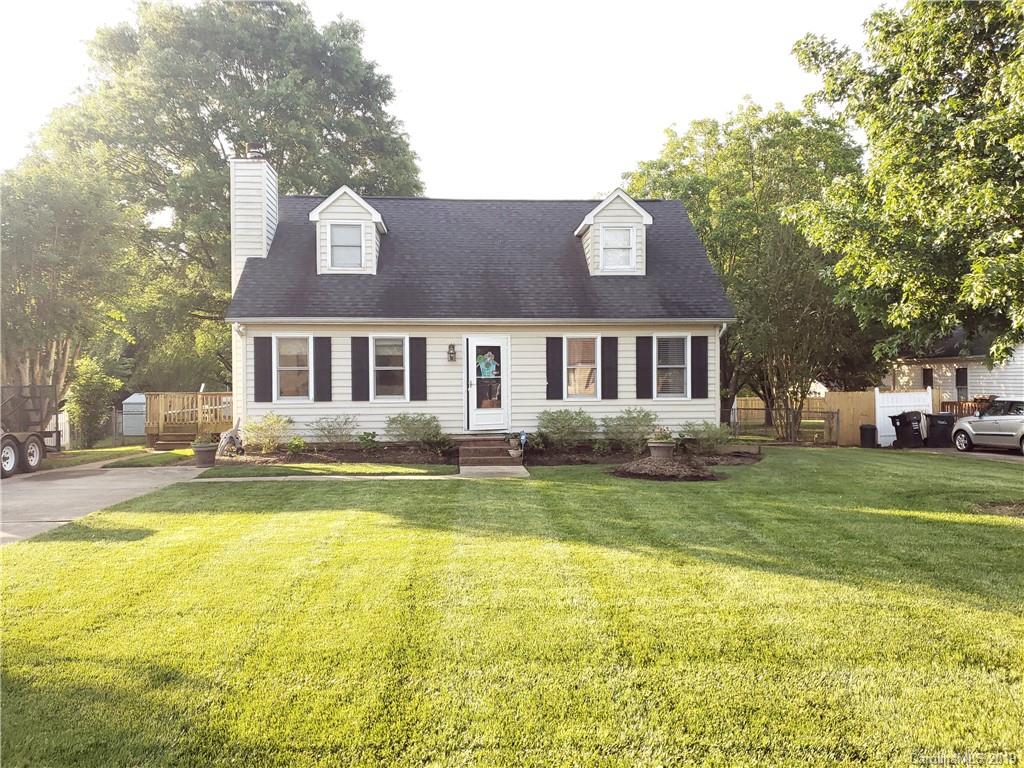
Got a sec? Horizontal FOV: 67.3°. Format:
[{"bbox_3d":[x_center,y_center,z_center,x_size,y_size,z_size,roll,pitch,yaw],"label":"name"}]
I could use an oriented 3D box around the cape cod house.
[{"bbox_3d":[-0.952,-1.965,20.377,11.100,6.600,8.000,0,0,-4],"label":"cape cod house"}]

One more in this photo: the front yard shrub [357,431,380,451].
[{"bbox_3d":[-2.943,1.170,15.725,0.490,0.430,0.470,0,0,-4],"label":"front yard shrub"}]

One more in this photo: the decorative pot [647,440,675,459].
[{"bbox_3d":[2.896,1.277,15.000,0.540,0.340,0.540,0,0,0],"label":"decorative pot"}]

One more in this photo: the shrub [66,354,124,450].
[{"bbox_3d":[-11.277,0.482,20.782,1.480,2.440,1.400,0,0,-4],"label":"shrub"}]

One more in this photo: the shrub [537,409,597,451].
[{"bbox_3d":[1.141,0.956,16.143,1.280,0.880,1.150,0,0,-4],"label":"shrub"}]

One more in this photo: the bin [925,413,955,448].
[{"bbox_3d":[13.713,1.493,24.700,0.850,1.130,0.720,0,0,37],"label":"bin"}]

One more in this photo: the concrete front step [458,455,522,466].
[{"bbox_3d":[-0.412,1.517,15.162,1.220,0.165,0.360,0,0,-4],"label":"concrete front step"}]

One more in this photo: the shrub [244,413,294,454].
[{"bbox_3d":[-5.029,1.027,15.950,1.030,0.870,0.950,0,0,-5],"label":"shrub"}]

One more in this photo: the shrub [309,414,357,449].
[{"bbox_3d":[-3.659,0.989,15.841,0.980,0.720,0.900,0,0,-4],"label":"shrub"}]

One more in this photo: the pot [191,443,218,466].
[{"bbox_3d":[-6.217,1.450,15.600,0.530,0.480,0.530,0,0,-5],"label":"pot"}]

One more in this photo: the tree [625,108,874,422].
[{"bbox_3d":[8.130,-3.905,26.000,8.000,11.200,7.200,0,0,-5],"label":"tree"}]

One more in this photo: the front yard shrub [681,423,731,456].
[{"bbox_3d":[4.151,1.169,16.500,1.130,0.700,0.950,0,0,-5],"label":"front yard shrub"}]

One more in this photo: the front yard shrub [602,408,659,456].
[{"bbox_3d":[2.465,0.997,16.133,1.240,0.960,1.150,0,0,-4],"label":"front yard shrub"}]

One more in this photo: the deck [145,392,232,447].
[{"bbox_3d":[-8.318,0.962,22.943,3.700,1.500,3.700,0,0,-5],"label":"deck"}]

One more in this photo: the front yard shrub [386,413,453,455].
[{"bbox_3d":[-1.948,1.043,16.200,1.360,0.880,1.100,0,0,-5],"label":"front yard shrub"}]

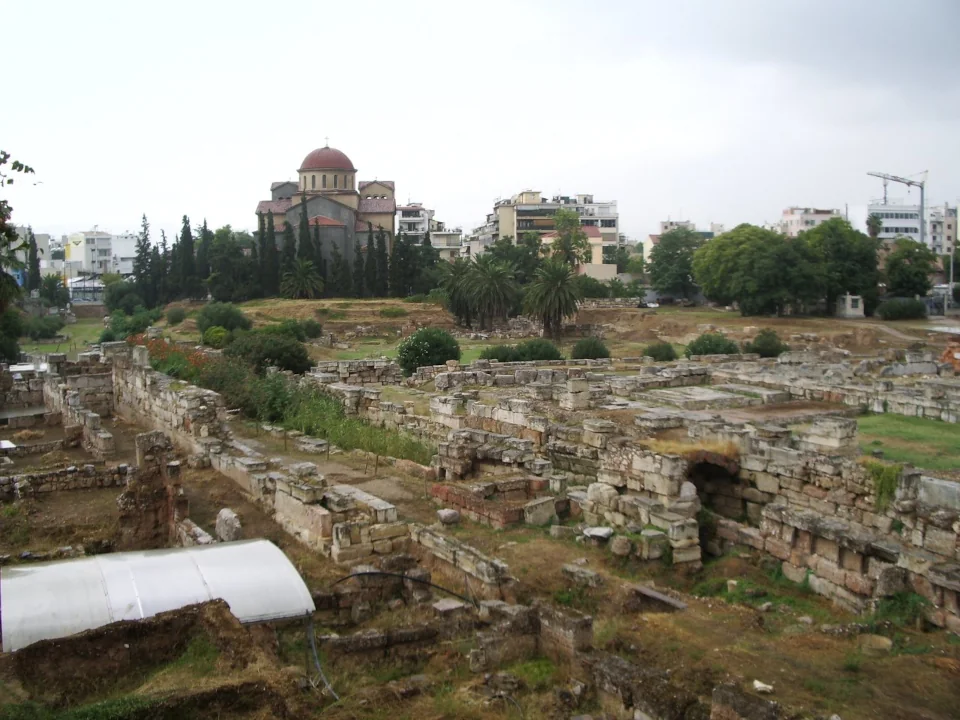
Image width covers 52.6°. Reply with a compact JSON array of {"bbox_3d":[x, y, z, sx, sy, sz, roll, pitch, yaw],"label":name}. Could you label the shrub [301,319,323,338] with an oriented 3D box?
[{"bbox_3d":[-17.360,-3.245,100.000,2.370,2.061,2.370,0,4,0],"label":"shrub"}]

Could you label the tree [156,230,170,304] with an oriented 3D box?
[{"bbox_3d":[-48.910,-14.300,150.000,2.160,11.440,2.300,0,4,0],"label":"tree"}]

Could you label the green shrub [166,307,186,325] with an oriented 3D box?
[{"bbox_3d":[-35.960,-5.270,115.000,2.370,2.130,2.300,0,4,0],"label":"green shrub"}]

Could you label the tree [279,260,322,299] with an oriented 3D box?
[{"bbox_3d":[-26.850,-12.259,146.000,6.318,6.017,6.128,0,4,0],"label":"tree"}]

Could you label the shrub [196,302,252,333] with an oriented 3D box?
[{"bbox_3d":[-28.374,-4.506,108.000,6.340,3.780,5.710,0,4,0],"label":"shrub"}]

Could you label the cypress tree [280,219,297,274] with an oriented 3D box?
[{"bbox_3d":[-31.570,-16.730,160.000,2.640,12.530,2.600,0,4,0],"label":"cypress tree"}]

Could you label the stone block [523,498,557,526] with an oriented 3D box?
[{"bbox_3d":[1.547,3.908,25.093,0.850,0.660,0.450,-2,5,-22],"label":"stone block"}]

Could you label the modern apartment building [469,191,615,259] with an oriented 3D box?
[{"bbox_3d":[14.295,-25.516,222.000,33.430,23.540,17.000,0,4,0],"label":"modern apartment building"}]

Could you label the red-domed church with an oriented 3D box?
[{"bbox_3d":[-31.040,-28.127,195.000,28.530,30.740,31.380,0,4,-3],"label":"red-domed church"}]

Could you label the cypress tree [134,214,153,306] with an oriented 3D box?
[{"bbox_3d":[-52.004,-15.300,150.000,2.780,14.370,2.700,0,4,0],"label":"cypress tree"}]

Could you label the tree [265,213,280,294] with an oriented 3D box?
[{"bbox_3d":[-34.206,-17.391,160.000,2.640,14.180,2.640,0,4,0],"label":"tree"}]

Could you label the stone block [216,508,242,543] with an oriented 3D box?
[{"bbox_3d":[-6.608,4.387,25.500,0.740,0.970,0.550,1,4,14],"label":"stone block"}]

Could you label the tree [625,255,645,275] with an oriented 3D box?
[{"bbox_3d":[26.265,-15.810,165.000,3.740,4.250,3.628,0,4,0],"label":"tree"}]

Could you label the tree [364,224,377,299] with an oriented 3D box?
[{"bbox_3d":[-17.148,-15.504,152.000,2.036,11.432,1.975,0,4,0],"label":"tree"}]

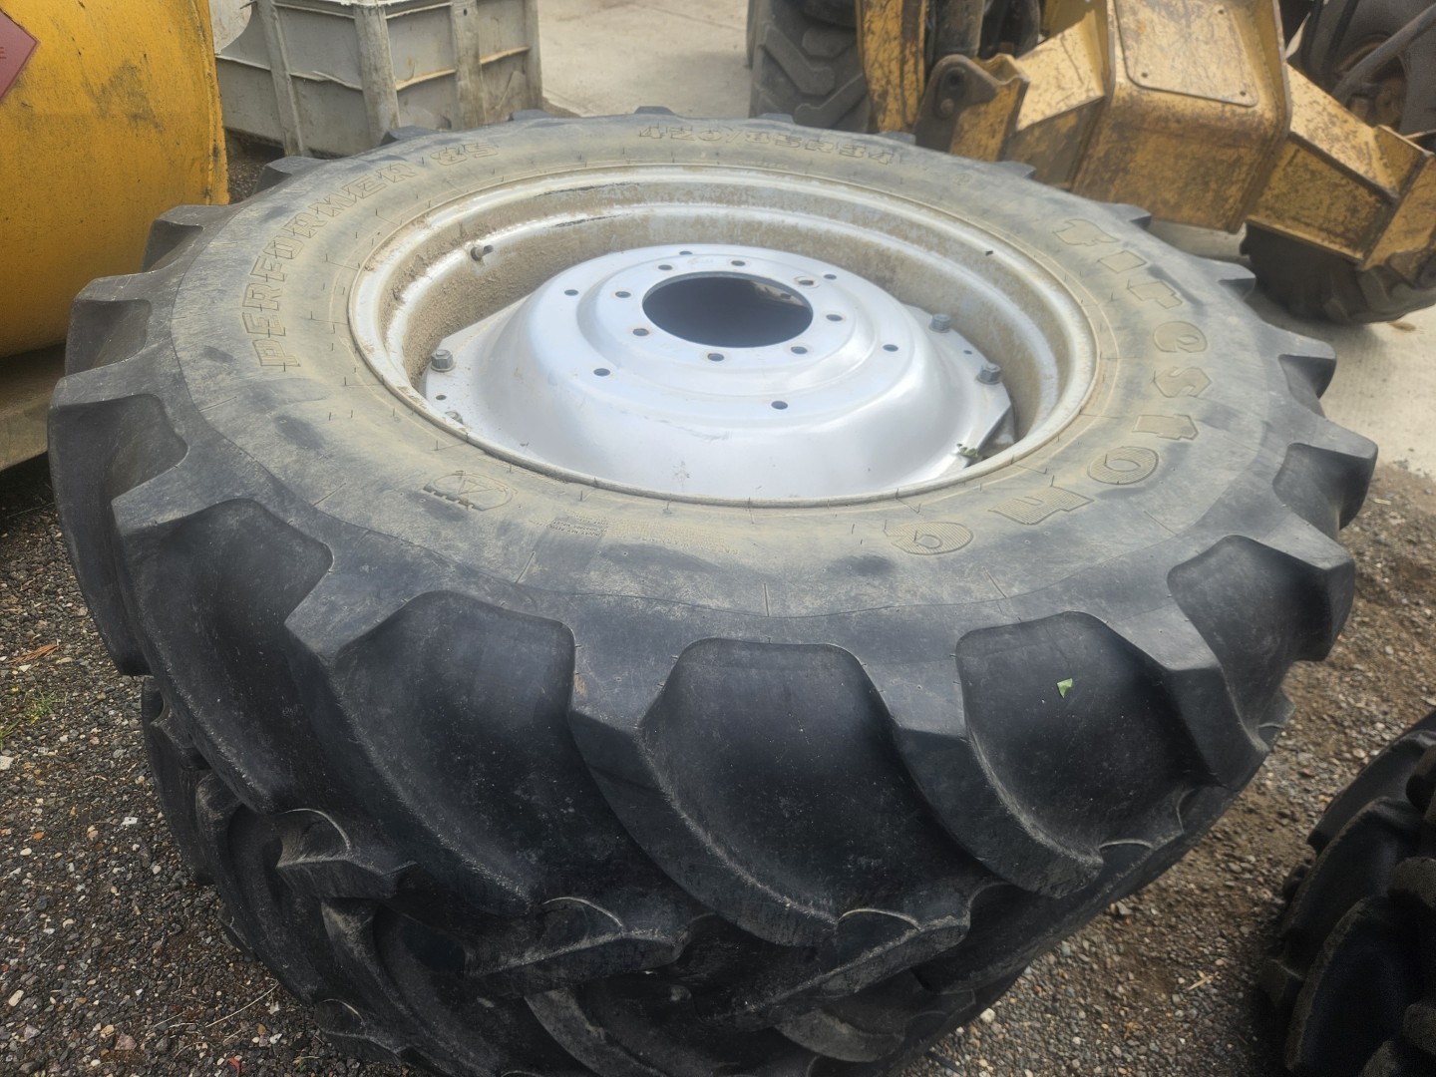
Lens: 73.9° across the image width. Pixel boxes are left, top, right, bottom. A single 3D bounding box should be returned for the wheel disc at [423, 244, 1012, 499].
[{"bbox_3d":[0.010,-0.258,1.267,0.775,0.110,0.775,3,39,-2],"label":"wheel disc"}]

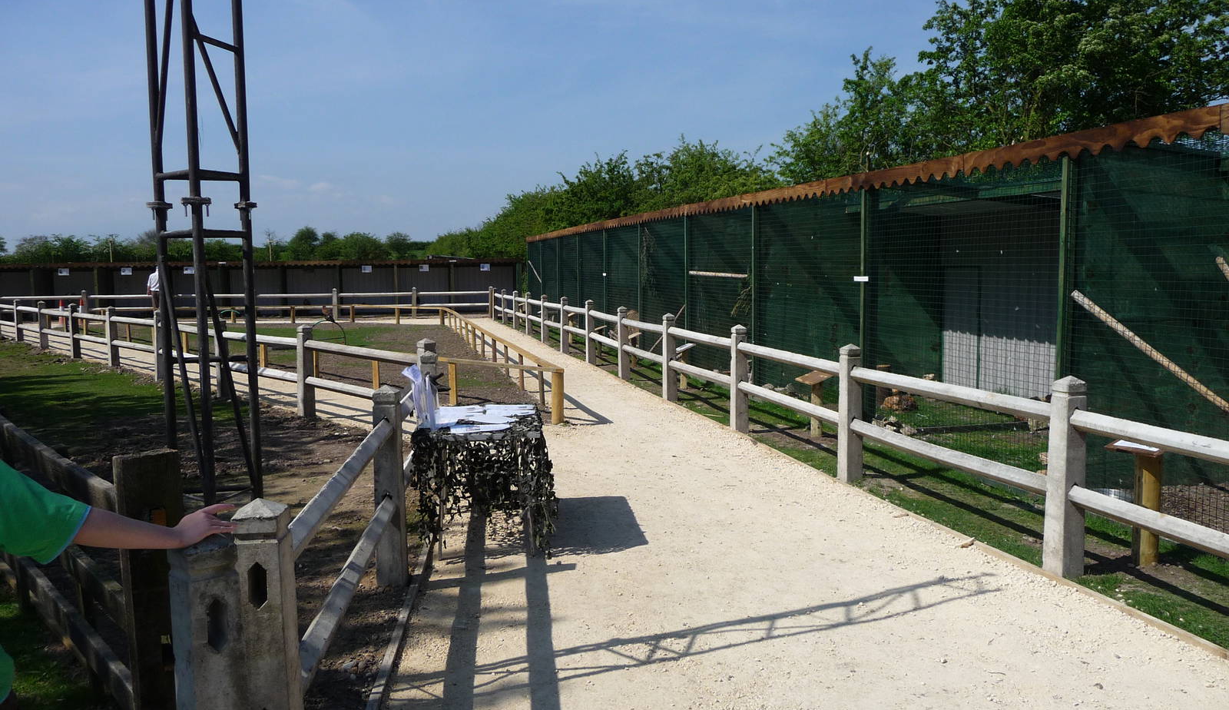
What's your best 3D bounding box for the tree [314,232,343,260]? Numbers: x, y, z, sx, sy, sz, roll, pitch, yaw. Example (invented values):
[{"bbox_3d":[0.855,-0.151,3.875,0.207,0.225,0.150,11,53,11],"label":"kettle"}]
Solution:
[{"bbox_3d":[-20.147,-6.440,70.000,2.100,4.495,2.100,-1,5,0],"label":"tree"}]

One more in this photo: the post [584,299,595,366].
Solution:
[{"bbox_3d":[-0.414,-0.394,17.350,0.155,1.090,0.155,-2,5,-13],"label":"post"}]

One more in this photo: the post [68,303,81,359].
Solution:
[{"bbox_3d":[-10.530,-0.459,19.400,0.155,1.080,0.155,-5,7,-40],"label":"post"}]

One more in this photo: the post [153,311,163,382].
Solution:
[{"bbox_3d":[-6.951,-0.132,15.200,0.155,1.080,0.155,-5,7,-40],"label":"post"}]

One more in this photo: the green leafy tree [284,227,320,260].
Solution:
[{"bbox_3d":[-21.972,-6.609,70.000,2.500,4.833,2.500,-1,5,0],"label":"green leafy tree"}]

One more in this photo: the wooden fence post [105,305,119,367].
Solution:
[{"bbox_3d":[-8.974,-0.322,17.750,0.155,1.070,0.155,-5,7,-40],"label":"wooden fence post"}]

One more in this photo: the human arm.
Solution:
[{"bbox_3d":[-1.119,0.418,2.440,0.100,0.110,0.393,4,-4,44],"label":"human arm"}]

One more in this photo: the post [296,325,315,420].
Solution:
[{"bbox_3d":[-3.540,0.193,11.400,0.145,1.070,0.145,-5,7,-40],"label":"post"}]

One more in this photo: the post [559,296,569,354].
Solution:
[{"bbox_3d":[-0.971,-0.582,19.450,0.155,1.090,0.155,-2,5,-13],"label":"post"}]

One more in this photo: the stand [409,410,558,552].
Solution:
[{"bbox_3d":[-0.817,0.772,6.384,0.820,0.740,1.150,-1,5,-6],"label":"stand"}]

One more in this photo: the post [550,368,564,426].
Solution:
[{"bbox_3d":[-0.613,0.451,10.754,0.135,0.600,0.135,-2,5,-13],"label":"post"}]

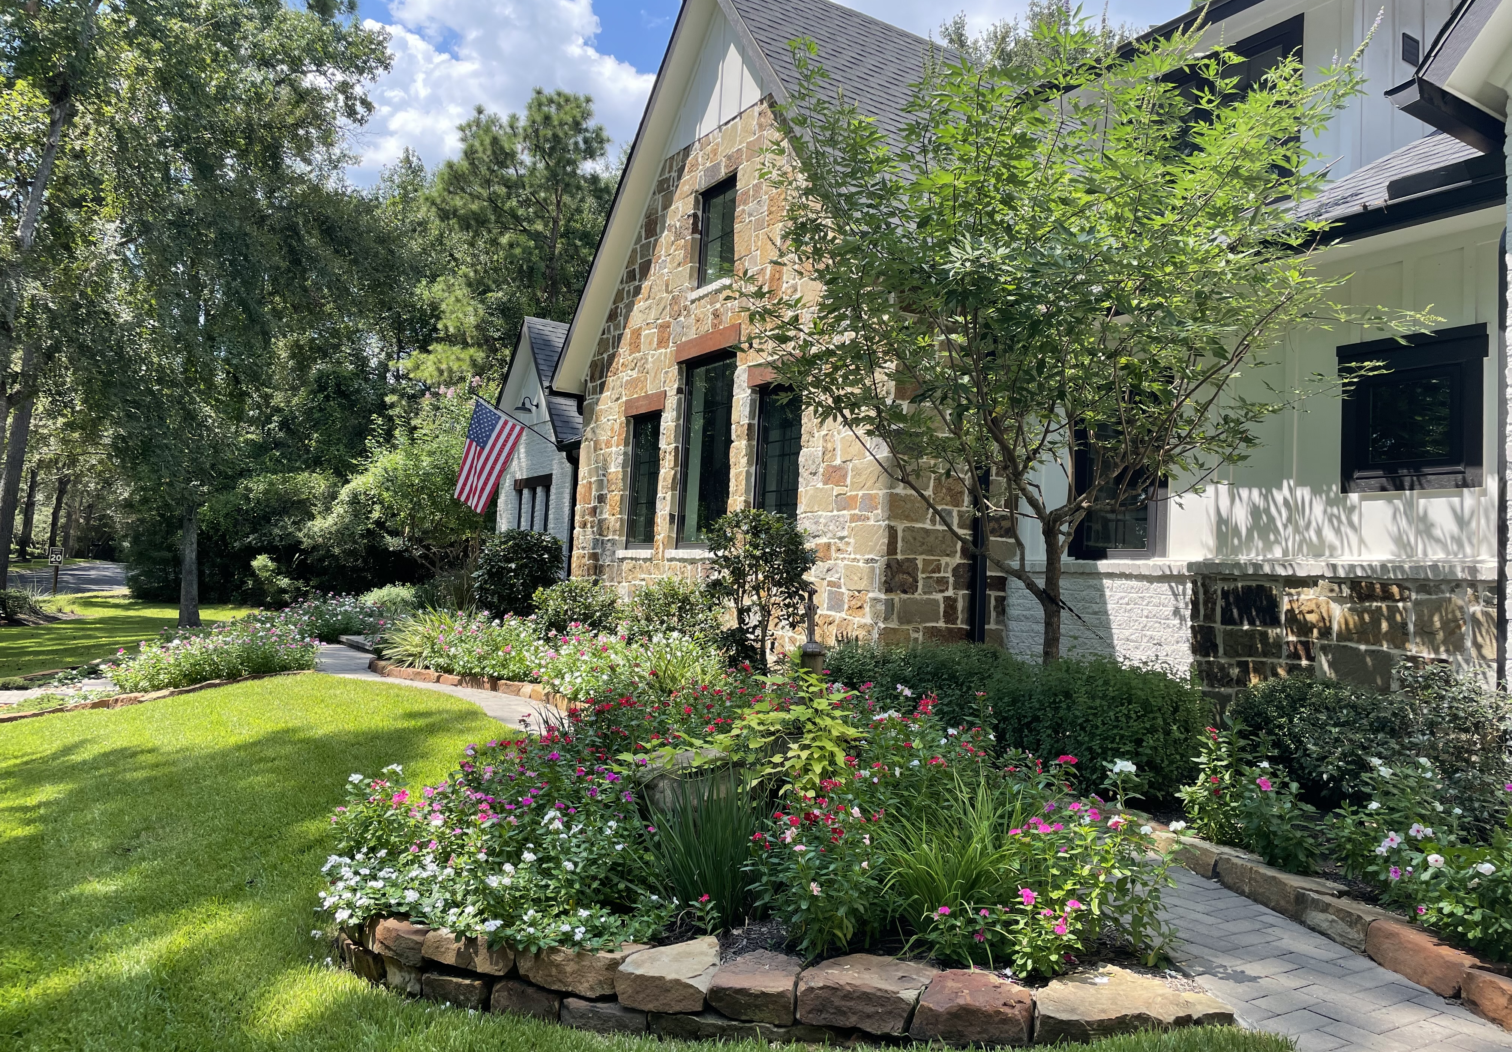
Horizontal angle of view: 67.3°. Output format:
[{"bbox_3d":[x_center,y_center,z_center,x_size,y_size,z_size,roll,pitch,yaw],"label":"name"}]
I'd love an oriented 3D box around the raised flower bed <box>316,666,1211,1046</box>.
[{"bbox_3d":[0.052,0.892,4.001,2.550,0.820,2.600,3,-4,0],"label":"raised flower bed"}]

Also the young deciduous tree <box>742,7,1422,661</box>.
[{"bbox_3d":[1.841,-0.806,6.400,3.750,4.224,3.300,3,-4,0],"label":"young deciduous tree"}]

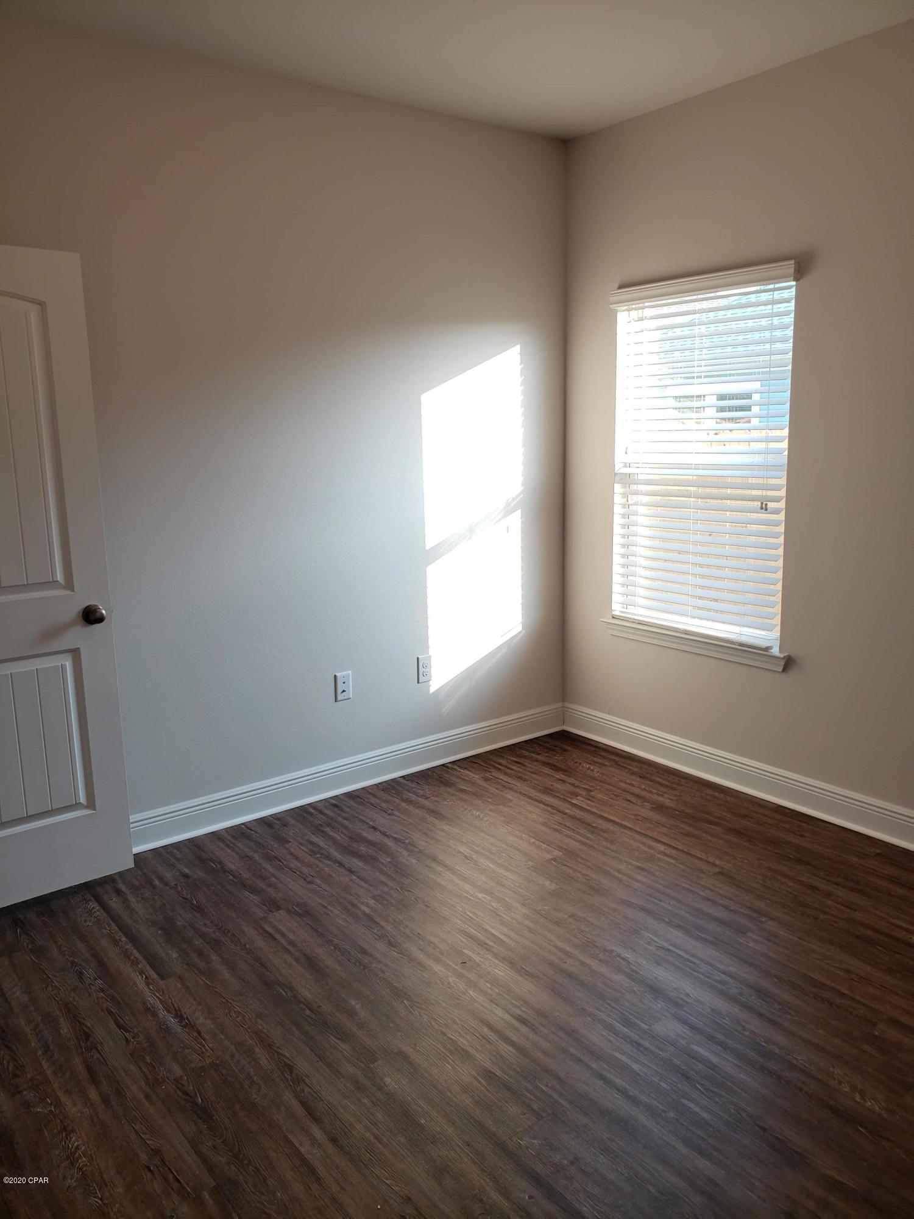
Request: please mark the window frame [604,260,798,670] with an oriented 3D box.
[{"bbox_3d":[0.984,-0.571,3.775,0.100,1.500,0.940,-9,14,-36],"label":"window frame"}]

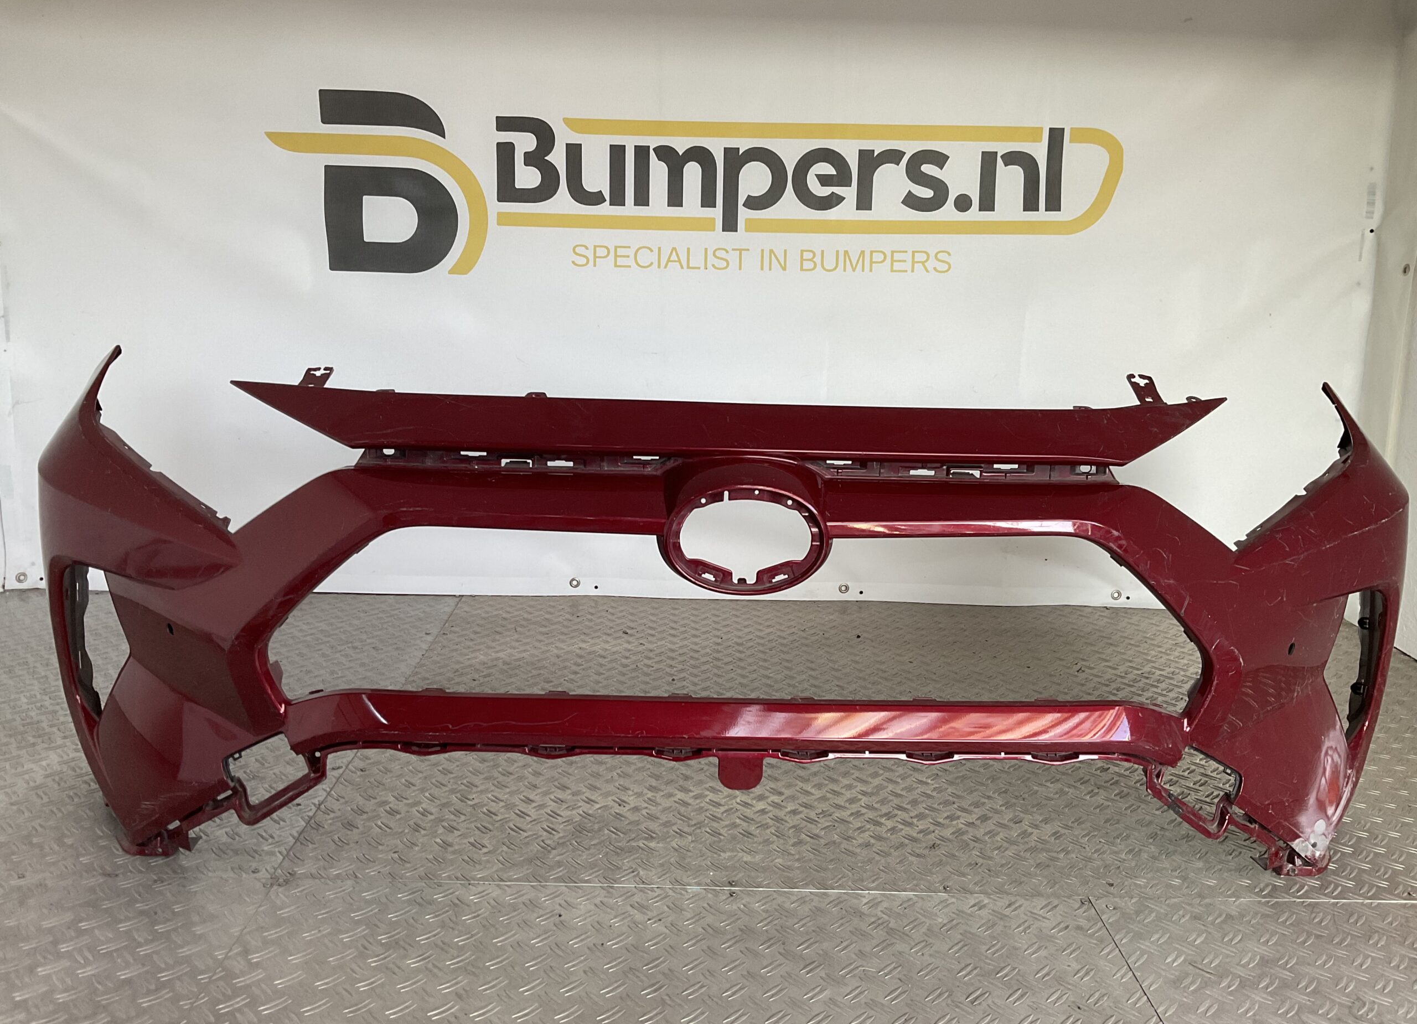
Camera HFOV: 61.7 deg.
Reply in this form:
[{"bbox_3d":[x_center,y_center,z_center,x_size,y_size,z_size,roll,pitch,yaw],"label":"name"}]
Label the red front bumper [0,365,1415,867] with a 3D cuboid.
[{"bbox_3d":[0.020,0.141,1.462,1.830,0.620,0.570,1,13,-1],"label":"red front bumper"}]

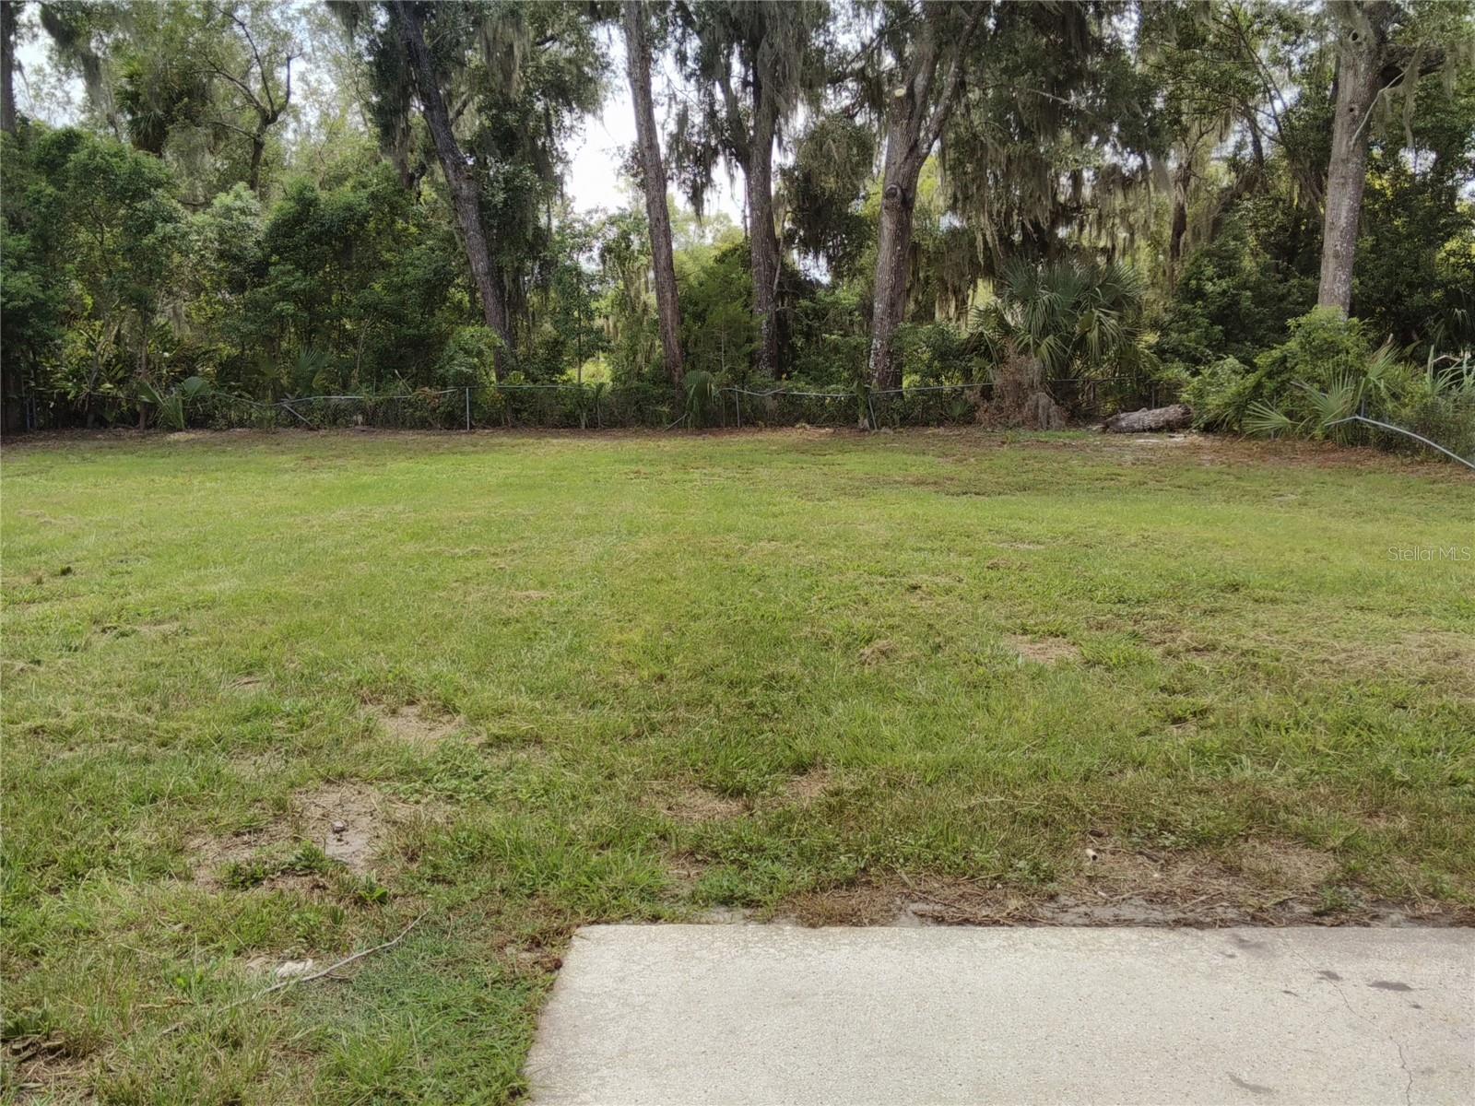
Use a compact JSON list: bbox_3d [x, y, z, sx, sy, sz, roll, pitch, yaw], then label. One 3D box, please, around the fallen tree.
[{"bbox_3d":[8.596,-2.813,25.000,1.850,0.580,0.580,2,10,12],"label":"fallen tree"}]

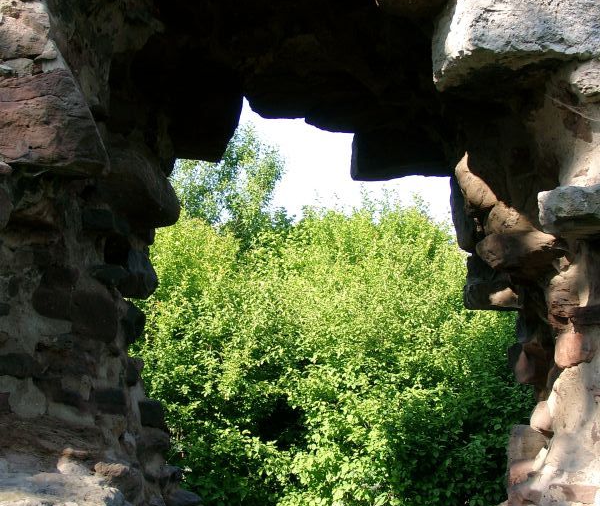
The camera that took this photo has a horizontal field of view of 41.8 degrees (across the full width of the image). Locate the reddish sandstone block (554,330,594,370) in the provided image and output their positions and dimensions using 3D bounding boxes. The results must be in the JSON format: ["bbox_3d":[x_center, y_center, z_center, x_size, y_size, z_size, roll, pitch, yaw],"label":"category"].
[{"bbox_3d":[1.013,0.356,2.900,0.140,0.140,0.150,1,2,17],"label":"reddish sandstone block"}]

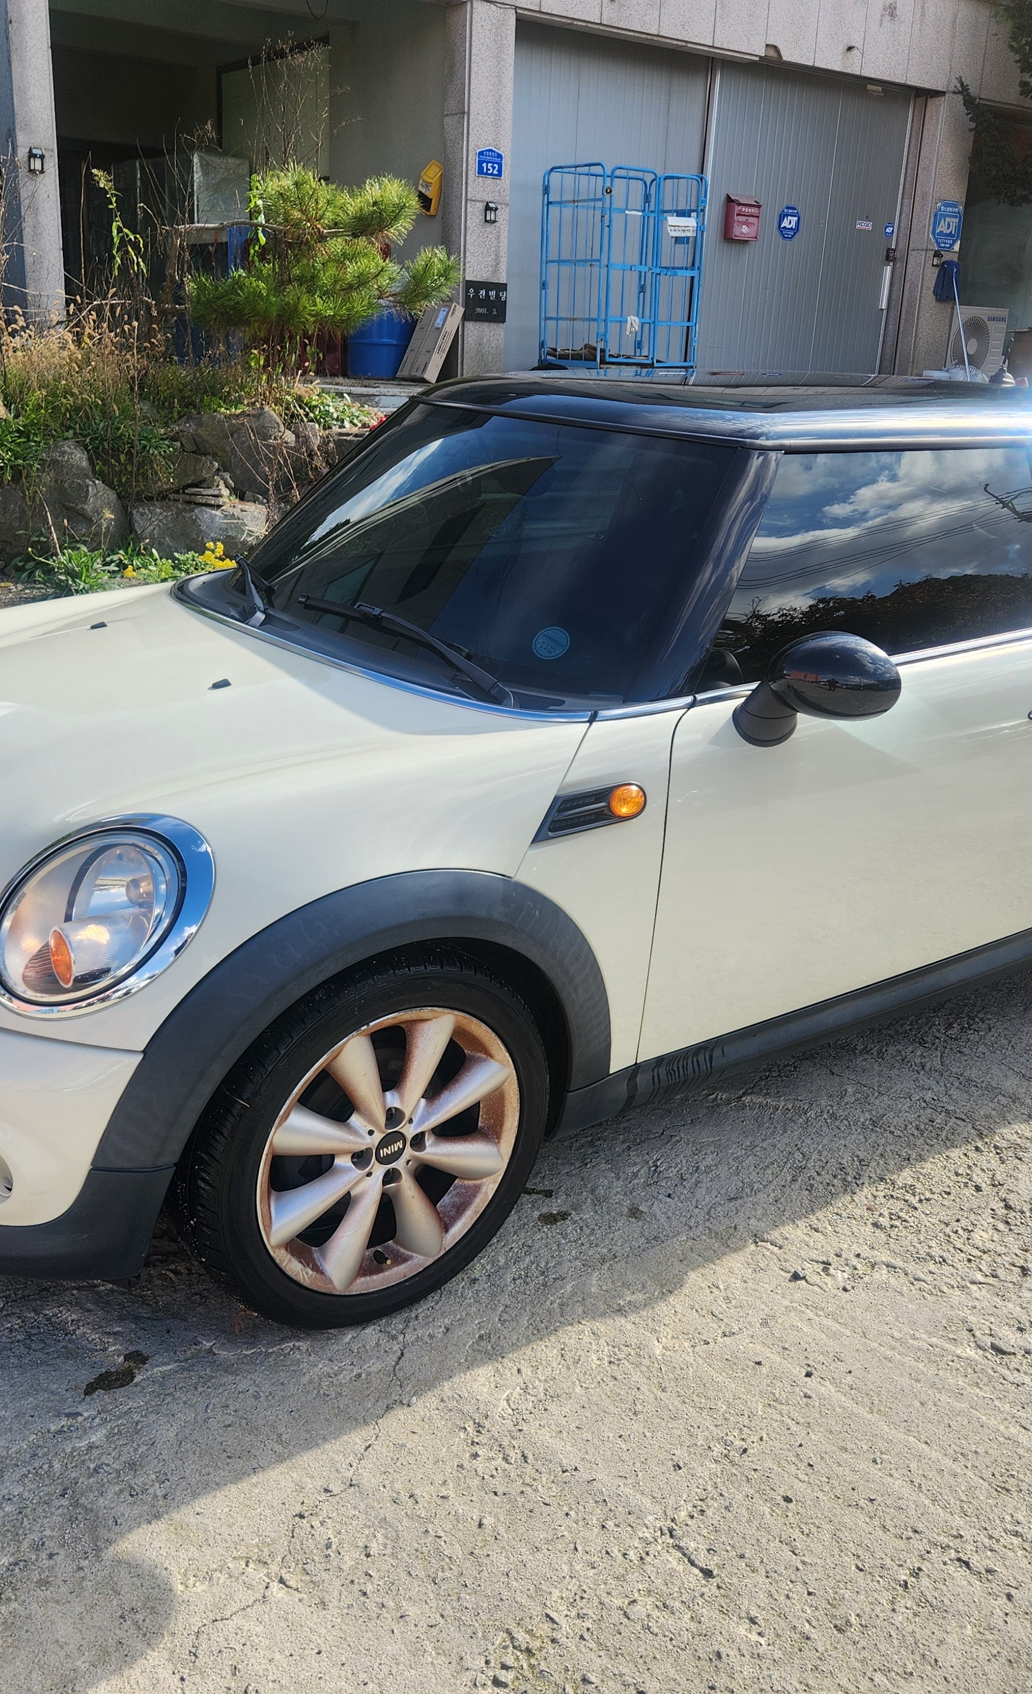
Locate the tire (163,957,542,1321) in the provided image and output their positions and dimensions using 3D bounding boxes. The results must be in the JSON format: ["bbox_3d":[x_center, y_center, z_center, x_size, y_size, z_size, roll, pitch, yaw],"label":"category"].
[{"bbox_3d":[-0.240,0.448,2.401,0.615,0.615,0.208,-12,23,-35],"label":"tire"}]

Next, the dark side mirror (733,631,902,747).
[{"bbox_3d":[0.504,-0.254,2.547,0.160,0.190,0.225,-12,23,-35],"label":"dark side mirror"}]

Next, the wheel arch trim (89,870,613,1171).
[{"bbox_3d":[-0.223,0.237,2.261,0.880,0.430,0.130,-12,23,-35],"label":"wheel arch trim"}]

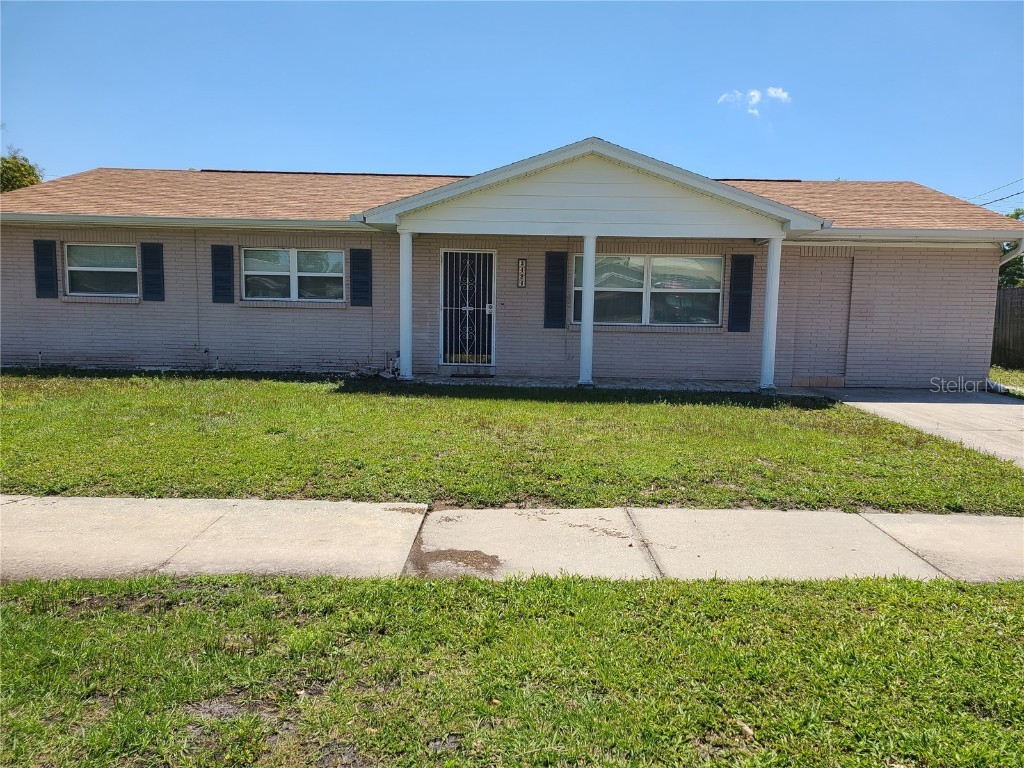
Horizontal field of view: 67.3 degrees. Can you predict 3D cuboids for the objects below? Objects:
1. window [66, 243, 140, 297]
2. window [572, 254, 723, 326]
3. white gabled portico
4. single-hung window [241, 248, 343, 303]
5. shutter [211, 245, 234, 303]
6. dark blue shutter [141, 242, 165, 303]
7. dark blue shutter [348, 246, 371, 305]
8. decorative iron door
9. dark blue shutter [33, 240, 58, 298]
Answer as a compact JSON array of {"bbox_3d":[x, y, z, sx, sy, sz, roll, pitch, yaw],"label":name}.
[{"bbox_3d":[-7.261,-2.017,13.660,1.283,0.900,0.100,1,7,1],"label":"window"},{"bbox_3d":[2.392,-1.649,13.596,2.637,1.206,0.100,1,7,1],"label":"window"},{"bbox_3d":[1.231,-1.919,12.647,7.250,3.880,1.650,1,7,1],"label":"white gabled portico"},{"bbox_3d":[-3.859,-1.930,13.632,1.822,0.897,0.100,1,7,1],"label":"single-hung window"},{"bbox_3d":[-5.074,-1.929,13.501,0.378,1.001,0.040,1,7,1],"label":"shutter"},{"bbox_3d":[-6.305,-1.967,13.510,0.378,1.001,0.040,1,7,1],"label":"dark blue shutter"},{"bbox_3d":[-2.644,-1.864,13.482,0.377,1.000,0.040,1,7,1],"label":"dark blue shutter"},{"bbox_3d":[-0.777,-1.340,13.547,0.985,2.041,0.080,1,7,1],"label":"decorative iron door"},{"bbox_3d":[-8.196,-2.015,13.526,0.379,1.000,0.040,1,7,1],"label":"dark blue shutter"}]

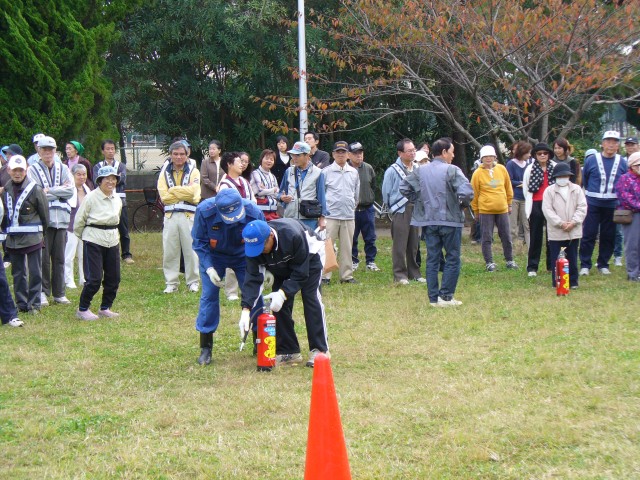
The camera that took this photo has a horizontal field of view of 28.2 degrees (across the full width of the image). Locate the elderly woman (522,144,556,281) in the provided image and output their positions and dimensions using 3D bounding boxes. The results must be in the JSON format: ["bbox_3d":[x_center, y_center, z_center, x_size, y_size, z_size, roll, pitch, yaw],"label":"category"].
[{"bbox_3d":[2.659,-0.375,15.304,0.460,1.574,0.320,0,5,9],"label":"elderly woman"}]

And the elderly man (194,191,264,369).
[{"bbox_3d":[-0.699,0.274,9.850,0.600,1.320,0.750,-2,5,-13],"label":"elderly man"}]

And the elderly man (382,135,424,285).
[{"bbox_3d":[0.950,-0.343,14.682,0.500,1.650,0.340,-5,6,-40],"label":"elderly man"}]

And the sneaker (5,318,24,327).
[{"bbox_3d":[-2.922,0.784,12.200,0.270,0.100,0.100,2,6,40],"label":"sneaker"}]

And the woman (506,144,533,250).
[{"bbox_3d":[2.774,-0.563,17.739,0.440,1.580,0.360,-4,5,-32],"label":"woman"}]

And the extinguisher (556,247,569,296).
[{"bbox_3d":[2.531,0.327,13.284,0.150,0.502,0.150,-1,5,0],"label":"extinguisher"}]

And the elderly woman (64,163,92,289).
[{"bbox_3d":[-2.971,-0.166,15.692,0.440,1.500,0.350,-4,5,-35],"label":"elderly woman"}]

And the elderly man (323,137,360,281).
[{"bbox_3d":[0.234,-0.327,14.759,0.480,1.624,0.320,-1,5,-5],"label":"elderly man"}]

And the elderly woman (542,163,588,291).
[{"bbox_3d":[2.698,-0.172,14.066,0.490,1.366,0.320,0,5,9],"label":"elderly woman"}]

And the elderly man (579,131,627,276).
[{"bbox_3d":[3.453,-0.449,15.484,0.560,1.720,0.370,-1,4,8],"label":"elderly man"}]

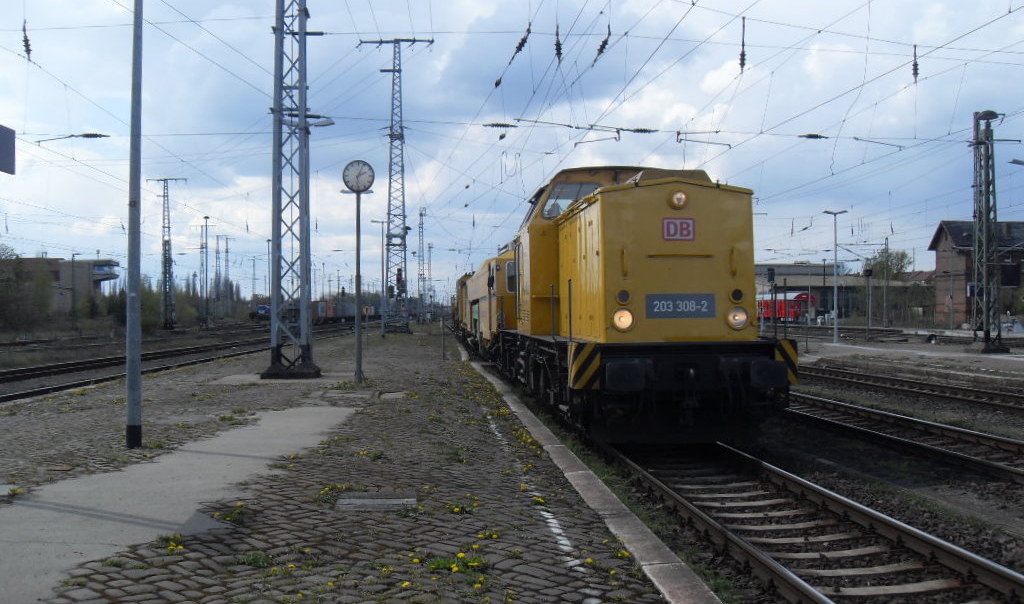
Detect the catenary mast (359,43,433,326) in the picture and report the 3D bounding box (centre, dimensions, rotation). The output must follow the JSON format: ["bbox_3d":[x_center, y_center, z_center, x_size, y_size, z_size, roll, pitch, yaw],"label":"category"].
[{"bbox_3d":[-7.958,-8.026,69.000,5.050,20.200,1.600,0,-1,-5],"label":"catenary mast"}]

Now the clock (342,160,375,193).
[{"bbox_3d":[-3.223,-2.645,21.200,0.660,0.660,0.200,0,-1,-5],"label":"clock"}]

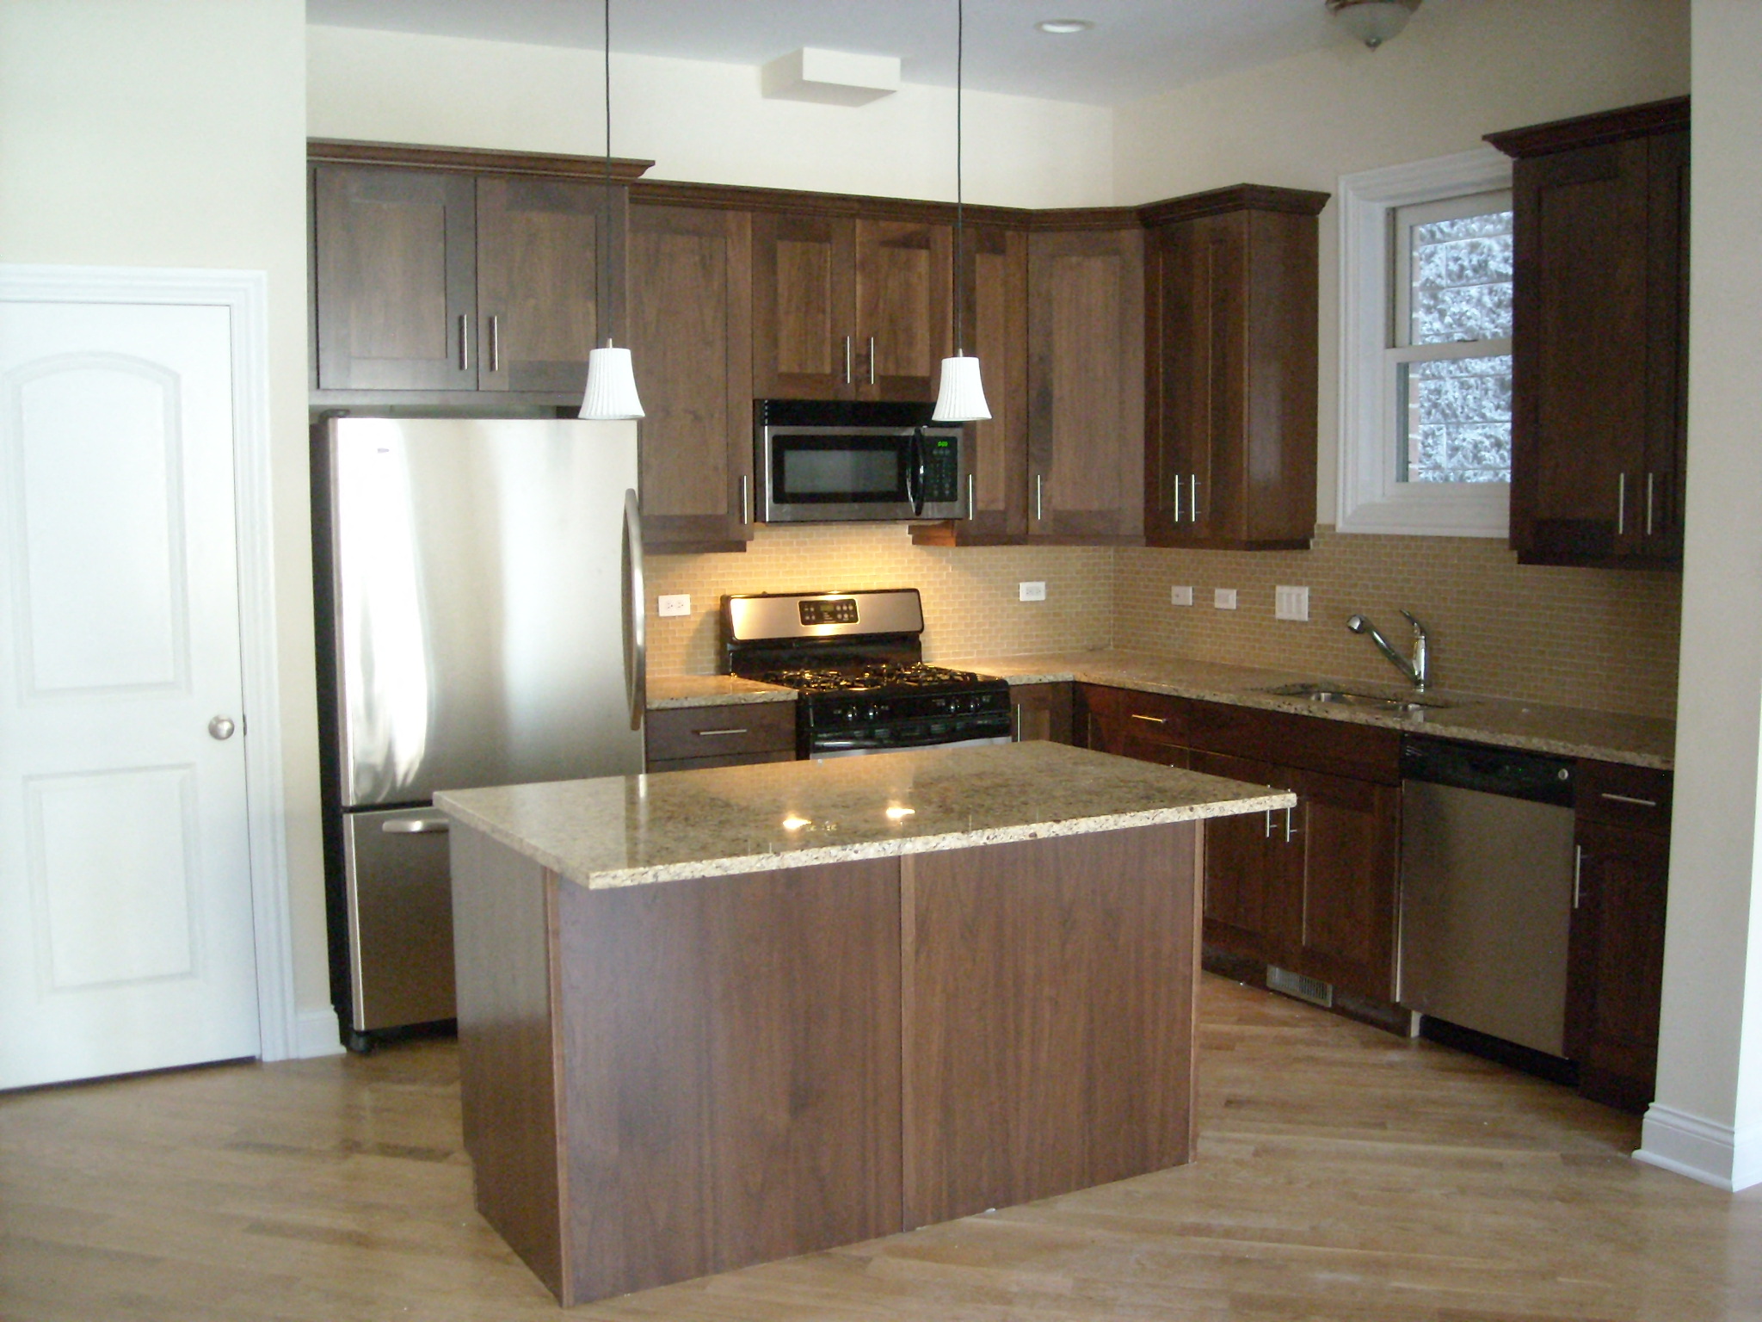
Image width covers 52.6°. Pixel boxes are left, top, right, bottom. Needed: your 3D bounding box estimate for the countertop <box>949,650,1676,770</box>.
[{"bbox_3d":[1.254,0.117,5.472,0.921,0.035,3.076,-3,6,-29],"label":"countertop"}]

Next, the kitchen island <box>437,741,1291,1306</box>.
[{"bbox_3d":[-0.029,0.724,3.721,1.527,0.909,0.903,-3,6,-29],"label":"kitchen island"}]

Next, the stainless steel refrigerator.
[{"bbox_3d":[-1.248,0.167,5.305,0.870,1.749,0.835,-3,6,-29],"label":"stainless steel refrigerator"}]

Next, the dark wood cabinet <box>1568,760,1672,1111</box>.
[{"bbox_3d":[2.045,0.665,4.395,0.611,0.879,0.313,-3,6,-29],"label":"dark wood cabinet"}]

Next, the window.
[{"bbox_3d":[1.766,-0.964,5.428,0.109,1.173,1.019,-3,6,-29],"label":"window"}]

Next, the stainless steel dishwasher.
[{"bbox_3d":[1.813,0.611,4.781,0.591,0.820,0.590,-3,6,-29],"label":"stainless steel dishwasher"}]

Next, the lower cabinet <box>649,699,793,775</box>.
[{"bbox_3d":[-0.640,0.547,5.854,0.537,0.879,0.611,-3,6,-29],"label":"lower cabinet"}]

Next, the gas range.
[{"bbox_3d":[-0.045,0.368,6.114,0.770,1.183,0.696,-3,6,-29],"label":"gas range"}]

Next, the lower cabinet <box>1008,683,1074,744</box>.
[{"bbox_3d":[0.398,0.489,6.425,0.288,0.879,0.611,-3,6,-29],"label":"lower cabinet"}]

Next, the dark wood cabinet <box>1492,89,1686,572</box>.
[{"bbox_3d":[2.002,-0.815,4.550,0.405,1.153,0.855,-3,6,-29],"label":"dark wood cabinet"}]

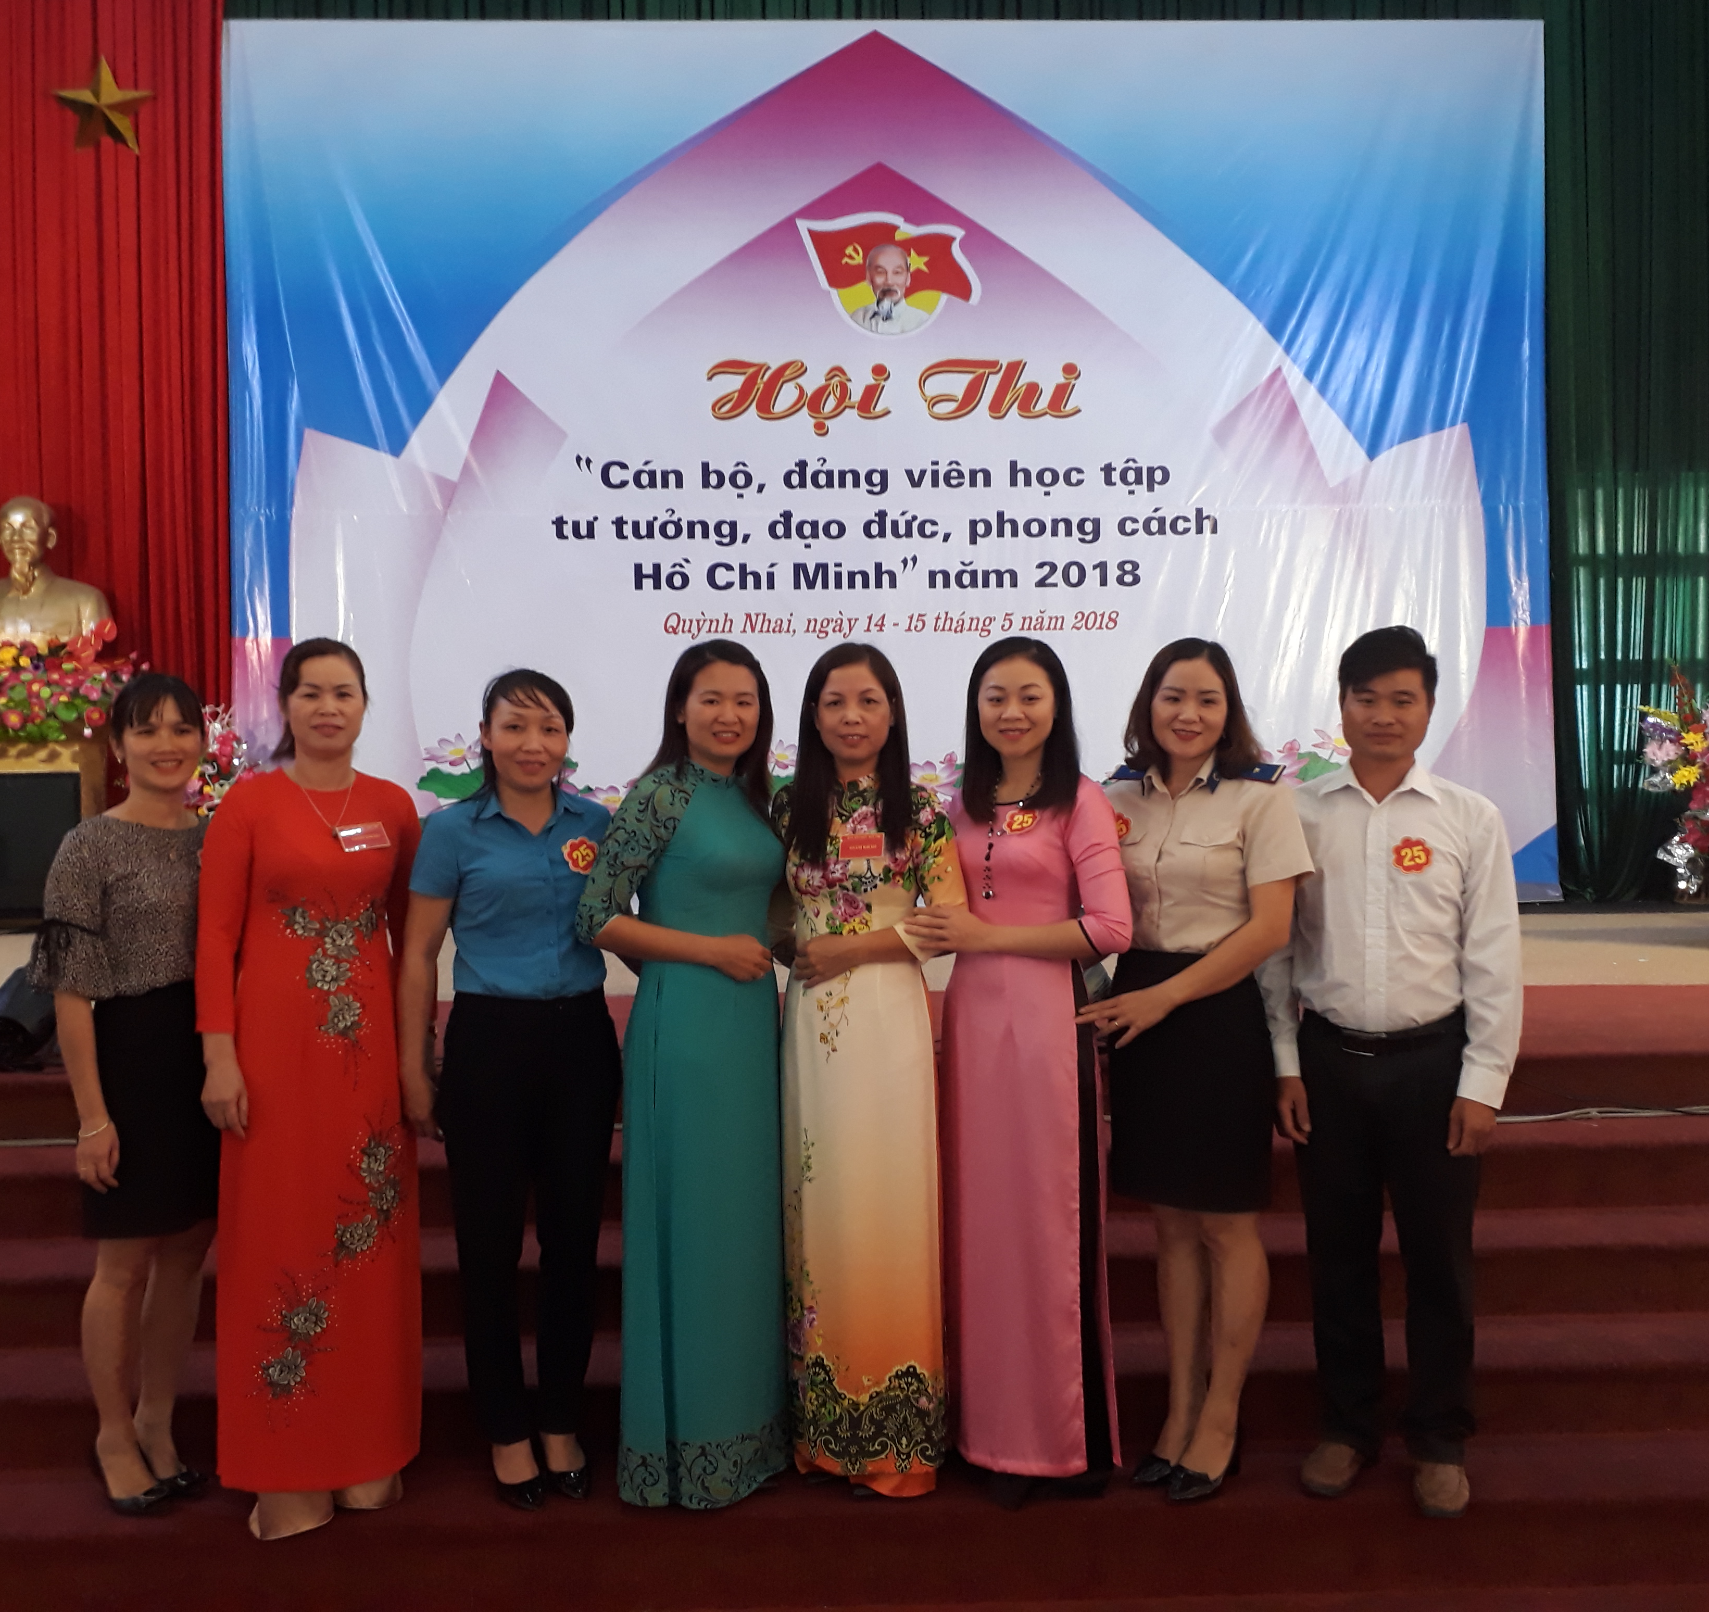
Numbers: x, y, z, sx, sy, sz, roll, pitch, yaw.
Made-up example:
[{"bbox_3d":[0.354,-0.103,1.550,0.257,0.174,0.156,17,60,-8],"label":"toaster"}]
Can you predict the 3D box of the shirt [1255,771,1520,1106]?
[{"bbox_3d":[0.997,0.229,3.160,0.500,0.650,0.290,-1,1,14],"label":"shirt"}]

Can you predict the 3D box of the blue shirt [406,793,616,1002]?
[{"bbox_3d":[-0.645,0.154,3.160,0.400,0.400,0.260,-1,1,-16],"label":"blue shirt"}]

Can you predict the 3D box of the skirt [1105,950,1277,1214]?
[{"bbox_3d":[0.639,0.503,3.160,0.340,0.500,0.270,0,1,19],"label":"skirt"}]

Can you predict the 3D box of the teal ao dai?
[{"bbox_3d":[-0.318,0.565,3.140,0.420,1.400,0.330,-1,1,-27],"label":"teal ao dai"}]

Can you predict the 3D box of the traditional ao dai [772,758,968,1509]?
[{"bbox_3d":[0.017,0.588,3.150,0.400,1.360,0.300,-1,1,-6],"label":"traditional ao dai"}]

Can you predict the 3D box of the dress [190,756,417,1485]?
[{"bbox_3d":[-0.989,0.562,3.100,0.430,1.340,0.320,-1,1,-12],"label":"dress"}]

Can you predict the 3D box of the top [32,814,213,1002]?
[{"bbox_3d":[-1.345,0.181,3.200,0.430,0.350,0.280,-1,1,-22],"label":"top"}]

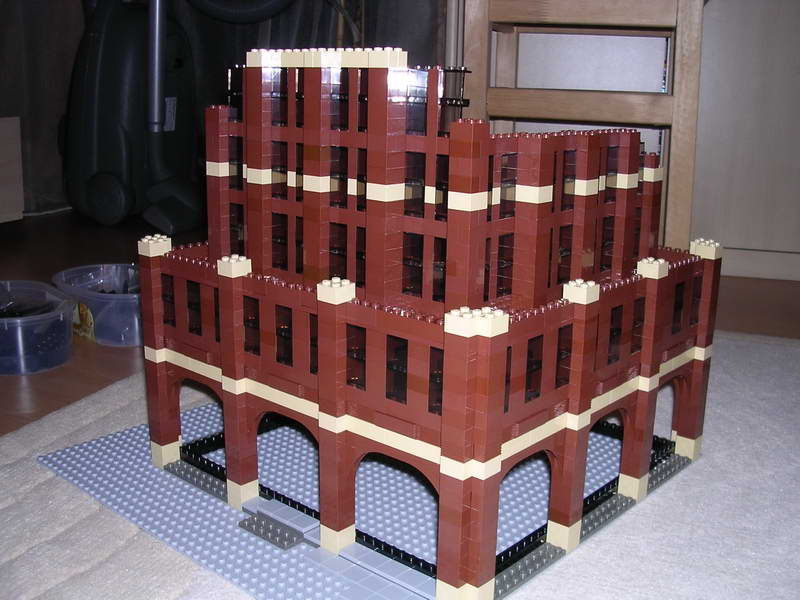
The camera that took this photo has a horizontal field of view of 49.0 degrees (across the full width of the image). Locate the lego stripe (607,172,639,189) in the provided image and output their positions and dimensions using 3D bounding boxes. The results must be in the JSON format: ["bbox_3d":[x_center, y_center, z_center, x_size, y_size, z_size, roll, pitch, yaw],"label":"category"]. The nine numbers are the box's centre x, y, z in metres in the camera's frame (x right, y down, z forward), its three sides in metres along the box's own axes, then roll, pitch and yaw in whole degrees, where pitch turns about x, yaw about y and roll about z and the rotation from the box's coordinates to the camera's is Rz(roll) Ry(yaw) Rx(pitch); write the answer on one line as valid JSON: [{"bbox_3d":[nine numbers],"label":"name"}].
[{"bbox_3d":[0.156,-0.084,0.614,0.016,0.010,0.016,13,19,40],"label":"lego stripe"}]

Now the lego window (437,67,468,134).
[{"bbox_3d":[0.030,-0.111,0.497,0.016,0.038,0.008,13,19,40],"label":"lego window"}]

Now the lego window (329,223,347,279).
[{"bbox_3d":[-0.037,-0.030,0.566,0.016,0.038,0.007,13,18,40],"label":"lego window"}]

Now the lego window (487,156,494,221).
[{"bbox_3d":[0.047,-0.064,0.509,0.007,0.038,0.016,13,18,40],"label":"lego window"}]

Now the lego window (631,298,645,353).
[{"bbox_3d":[0.160,0.017,0.601,0.007,0.038,0.016,13,18,40],"label":"lego window"}]

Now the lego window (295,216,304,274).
[{"bbox_3d":[-0.061,-0.036,0.586,0.016,0.038,0.007,13,18,40],"label":"lego window"}]

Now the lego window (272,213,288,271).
[{"bbox_3d":[-0.079,-0.040,0.602,0.016,0.038,0.007,13,18,40],"label":"lego window"}]

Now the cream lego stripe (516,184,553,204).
[{"bbox_3d":[0.082,-0.065,0.533,0.016,0.010,0.016,13,19,40],"label":"cream lego stripe"}]

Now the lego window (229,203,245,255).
[{"bbox_3d":[-0.115,-0.052,0.644,0.016,0.038,0.008,13,19,40],"label":"lego window"}]

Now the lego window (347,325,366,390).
[{"bbox_3d":[-0.023,0.033,0.525,0.016,0.038,0.008,13,19,40],"label":"lego window"}]

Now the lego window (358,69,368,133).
[{"bbox_3d":[-0.017,-0.120,0.527,0.016,0.038,0.007,13,18,40],"label":"lego window"}]

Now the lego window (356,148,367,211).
[{"bbox_3d":[-0.018,-0.073,0.539,0.016,0.038,0.008,13,19,40],"label":"lego window"}]

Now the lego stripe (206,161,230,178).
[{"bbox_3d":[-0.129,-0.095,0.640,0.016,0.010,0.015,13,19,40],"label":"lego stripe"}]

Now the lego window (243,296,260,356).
[{"bbox_3d":[-0.095,0.017,0.586,0.016,0.038,0.008,13,19,40],"label":"lego window"}]

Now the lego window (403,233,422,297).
[{"bbox_3d":[0.010,-0.022,0.535,0.016,0.038,0.007,13,18,40],"label":"lego window"}]

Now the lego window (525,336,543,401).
[{"bbox_3d":[0.074,0.039,0.509,0.008,0.038,0.016,13,19,40],"label":"lego window"}]

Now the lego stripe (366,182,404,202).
[{"bbox_3d":[-0.009,-0.065,0.527,0.016,0.010,0.016,13,19,40],"label":"lego stripe"}]

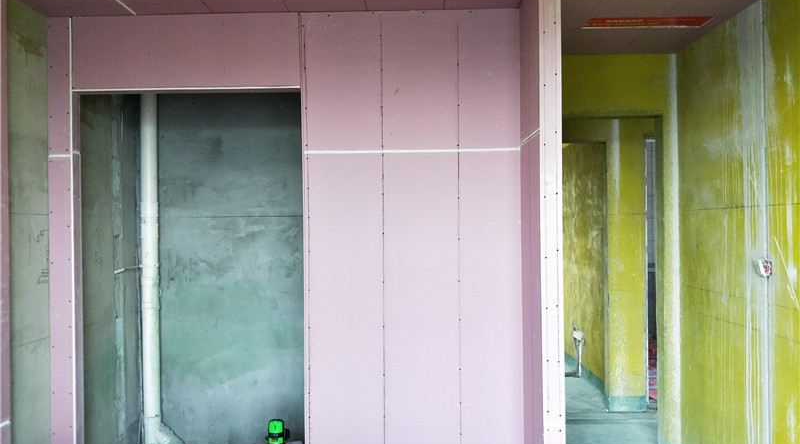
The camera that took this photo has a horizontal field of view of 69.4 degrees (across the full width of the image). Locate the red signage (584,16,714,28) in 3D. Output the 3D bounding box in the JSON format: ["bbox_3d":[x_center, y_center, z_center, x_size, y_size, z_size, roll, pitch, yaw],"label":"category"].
[{"bbox_3d":[1.308,-1.046,3.059,0.639,0.015,0.176,-1,-1,1],"label":"red signage"}]

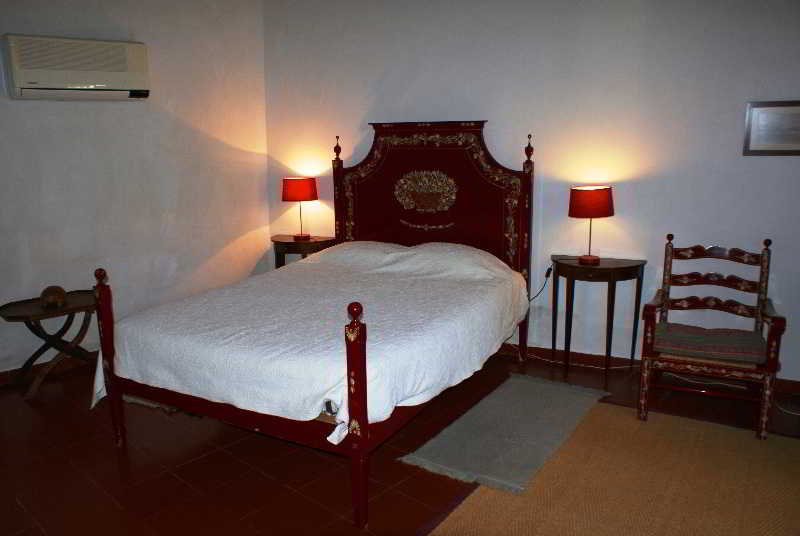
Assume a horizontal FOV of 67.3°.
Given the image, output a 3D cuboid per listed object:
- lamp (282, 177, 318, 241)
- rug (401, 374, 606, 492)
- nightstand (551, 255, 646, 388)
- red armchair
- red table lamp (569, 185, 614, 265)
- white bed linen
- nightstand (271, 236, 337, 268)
[{"bbox_3d":[-0.818,-0.480,4.953,0.292,0.500,0.292,-1,11,0],"label":"lamp"},{"bbox_3d":[0.644,0.848,3.324,0.635,0.012,1.310,7,14,33],"label":"rug"},{"bbox_3d":[1.241,0.340,3.913,0.600,0.757,0.320,5,13,25],"label":"nightstand"},{"bbox_3d":[1.728,0.344,3.329,0.650,0.965,0.590,5,13,25],"label":"red armchair"},{"bbox_3d":[1.210,-0.267,3.796,0.292,0.480,0.292,5,13,25],"label":"red table lamp"},{"bbox_3d":[-0.335,0.230,3.532,1.680,0.510,2.100,5,13,29],"label":"white bed linen"},{"bbox_3d":[-0.834,0.150,5.012,0.600,0.757,0.310,5,13,25],"label":"nightstand"}]

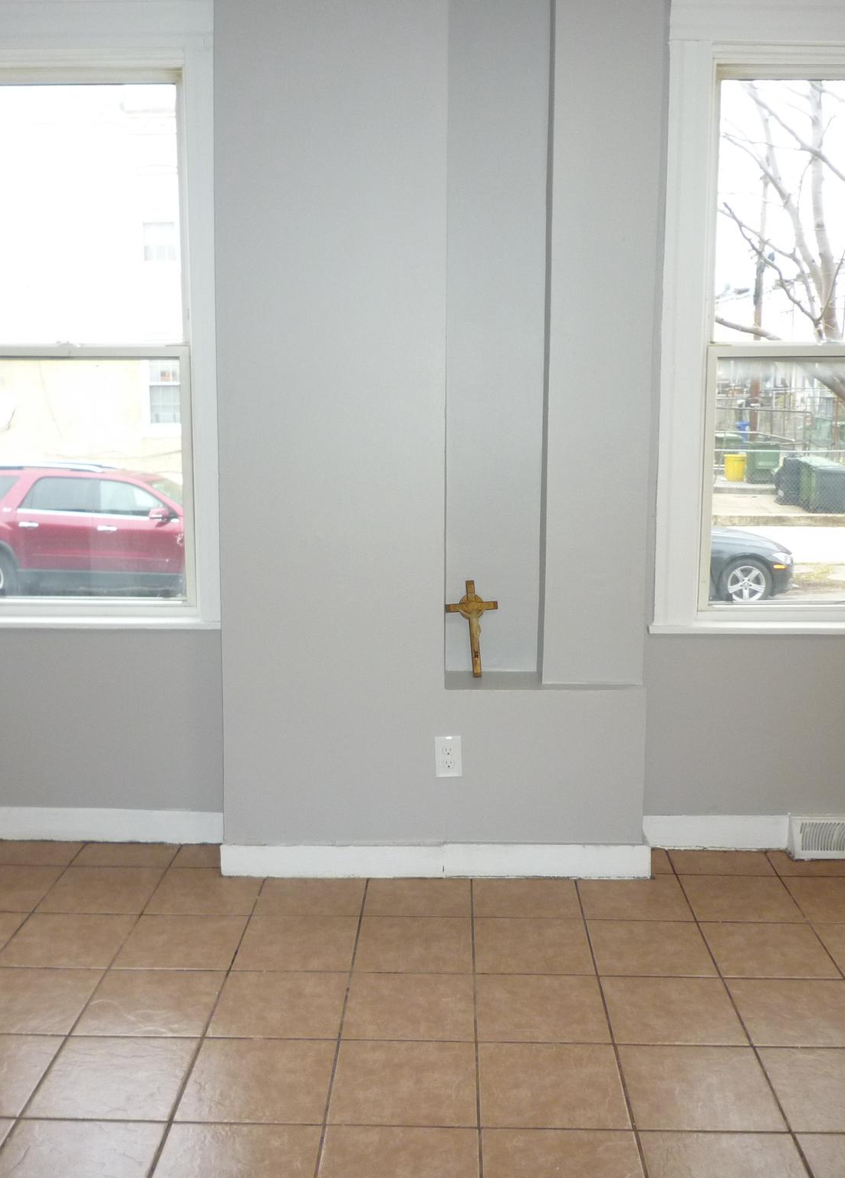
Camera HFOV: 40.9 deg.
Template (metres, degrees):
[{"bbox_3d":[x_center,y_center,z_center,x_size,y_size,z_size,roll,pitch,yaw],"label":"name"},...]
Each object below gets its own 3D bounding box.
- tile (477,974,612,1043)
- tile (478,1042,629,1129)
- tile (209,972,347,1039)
[{"bbox_3d":[0.277,0.987,2.659,0.302,0.010,0.299,0,10,2],"label":"tile"},{"bbox_3d":[0.267,1.032,2.354,0.299,0.010,0.299,0,9,2],"label":"tile"},{"bbox_3d":[-0.334,0.989,2.690,0.301,0.010,0.301,0,9,2],"label":"tile"}]

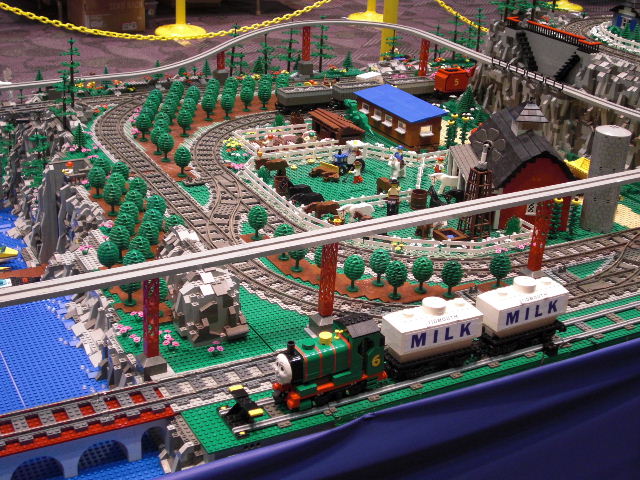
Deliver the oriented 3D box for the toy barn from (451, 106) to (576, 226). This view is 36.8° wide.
[{"bbox_3d":[0.374,-0.170,1.862,0.200,0.205,0.287,2,25,-2],"label":"toy barn"}]

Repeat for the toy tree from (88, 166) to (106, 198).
[{"bbox_3d":[-0.413,-0.107,1.784,0.033,0.062,0.033,-9,27,-27],"label":"toy tree"}]

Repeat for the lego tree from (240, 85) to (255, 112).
[{"bbox_3d":[-0.176,-0.339,2.321,0.034,0.059,0.034,1,25,-4],"label":"lego tree"}]

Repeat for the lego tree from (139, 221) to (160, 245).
[{"bbox_3d":[-0.279,-0.003,1.586,0.033,0.064,0.033,-1,25,-10],"label":"lego tree"}]

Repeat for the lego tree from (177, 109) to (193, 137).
[{"bbox_3d":[-0.299,-0.258,2.134,0.034,0.059,0.034,-1,25,-8],"label":"lego tree"}]

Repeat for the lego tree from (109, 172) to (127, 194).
[{"bbox_3d":[-0.371,-0.095,1.762,0.033,0.060,0.033,-10,27,-27],"label":"lego tree"}]

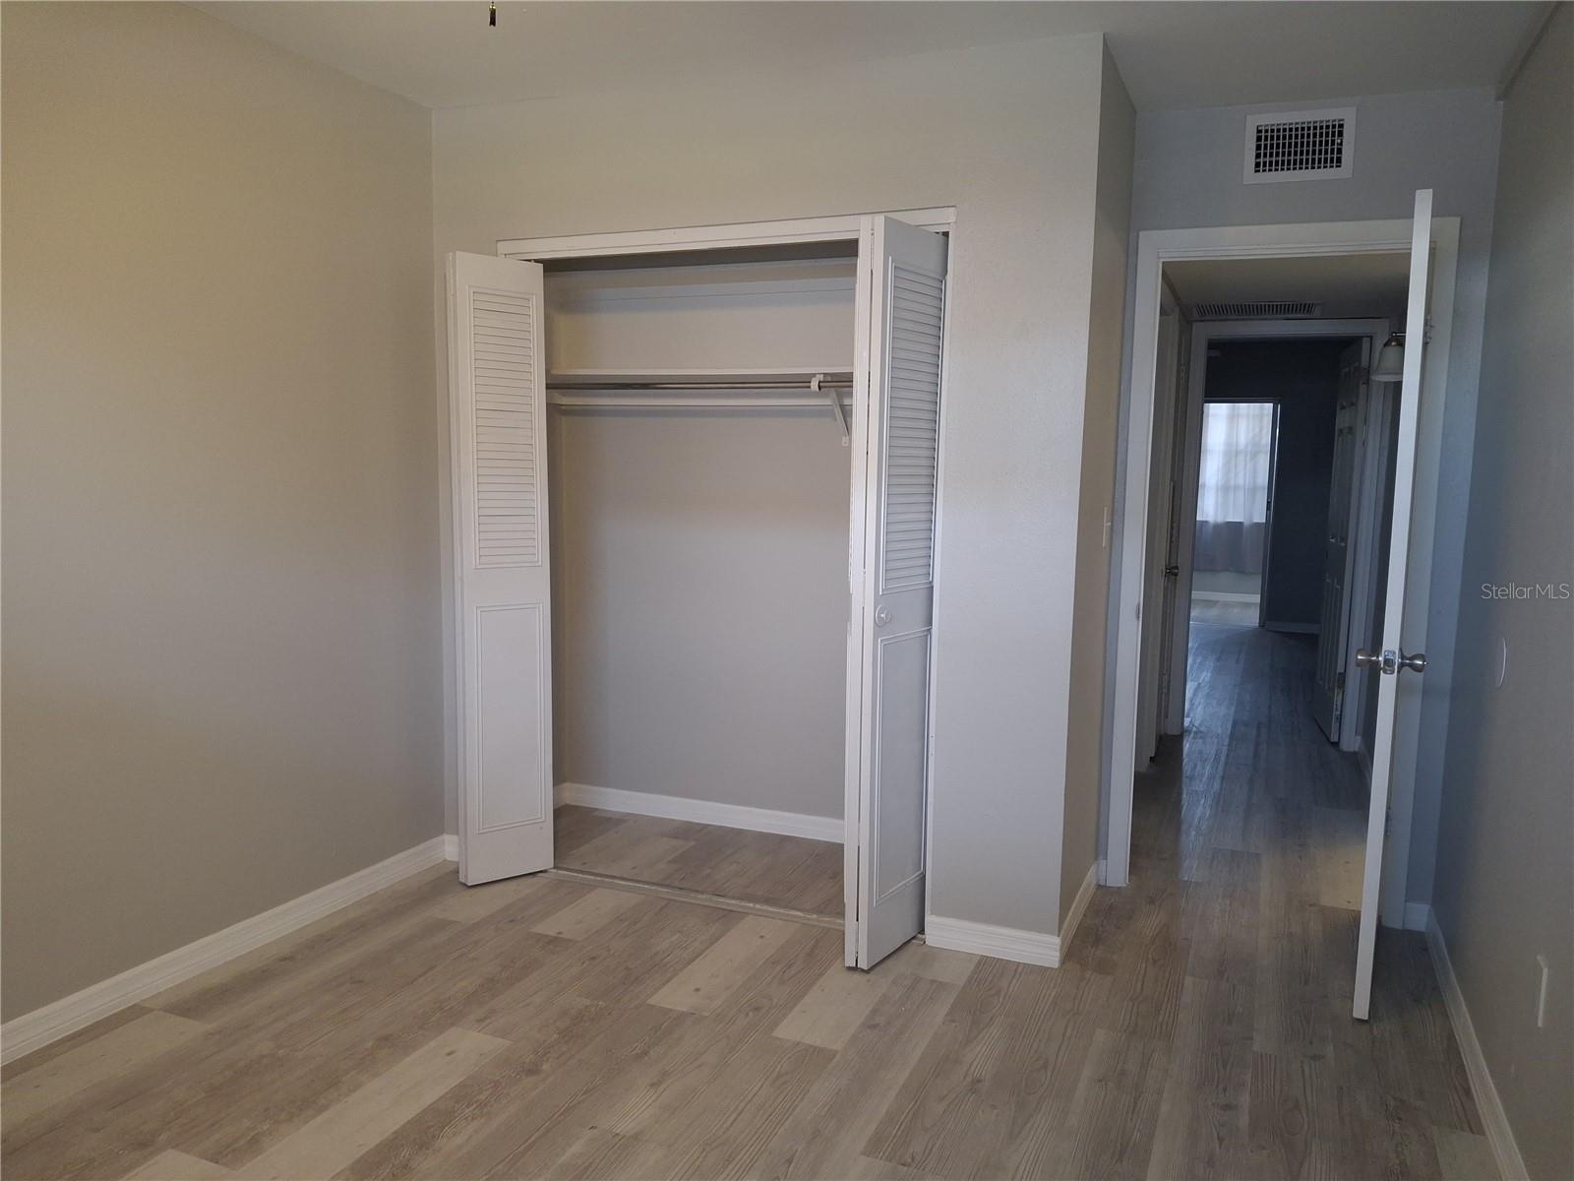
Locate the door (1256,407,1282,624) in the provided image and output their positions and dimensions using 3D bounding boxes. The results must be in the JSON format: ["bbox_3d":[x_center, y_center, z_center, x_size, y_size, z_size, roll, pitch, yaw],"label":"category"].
[{"bbox_3d":[4.357,-0.677,10.248,0.045,2.000,0.740,4,7,23],"label":"door"}]

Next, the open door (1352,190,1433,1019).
[{"bbox_3d":[1.633,0.042,3.052,0.038,2.007,0.733,5,7,29],"label":"open door"}]

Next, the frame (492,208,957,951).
[{"bbox_3d":[-0.243,-0.056,3.503,1.503,2.063,0.100,4,7,23],"label":"frame"}]

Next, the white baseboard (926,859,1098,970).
[{"bbox_3d":[0.719,0.949,3.534,0.379,0.100,0.706,4,7,23],"label":"white baseboard"}]

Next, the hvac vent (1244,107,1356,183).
[{"bbox_3d":[1.514,-1.312,3.359,0.296,0.198,0.022,4,7,23],"label":"hvac vent"}]

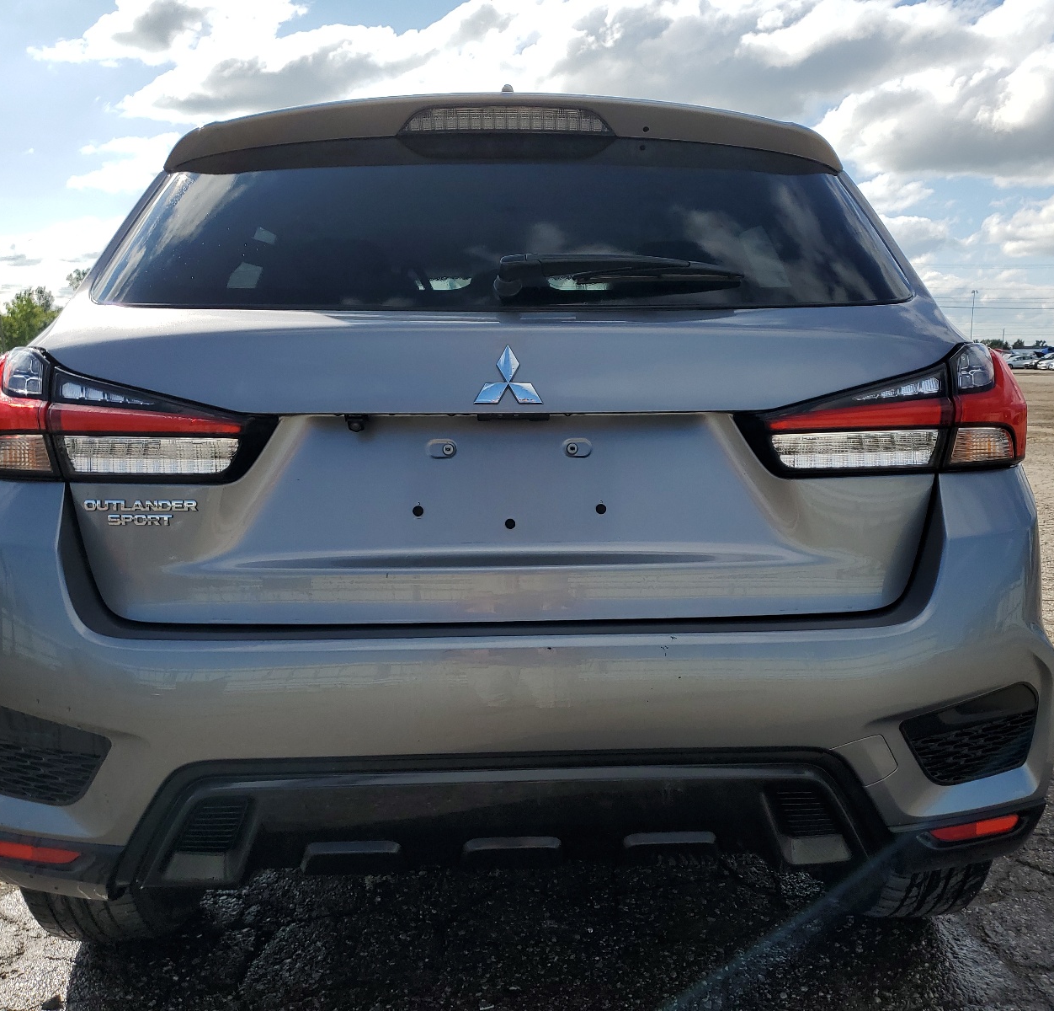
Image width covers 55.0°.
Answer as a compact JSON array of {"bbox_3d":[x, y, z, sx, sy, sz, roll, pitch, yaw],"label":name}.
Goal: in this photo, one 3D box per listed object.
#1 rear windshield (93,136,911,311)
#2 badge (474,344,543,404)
[{"bbox_3d":[-0.035,-0.440,1.613,1.290,0.410,0.090,-1,-32,-2],"label":"rear windshield"},{"bbox_3d":[-0.026,-0.181,1.400,0.096,0.085,0.014,-1,0,-2],"label":"badge"}]

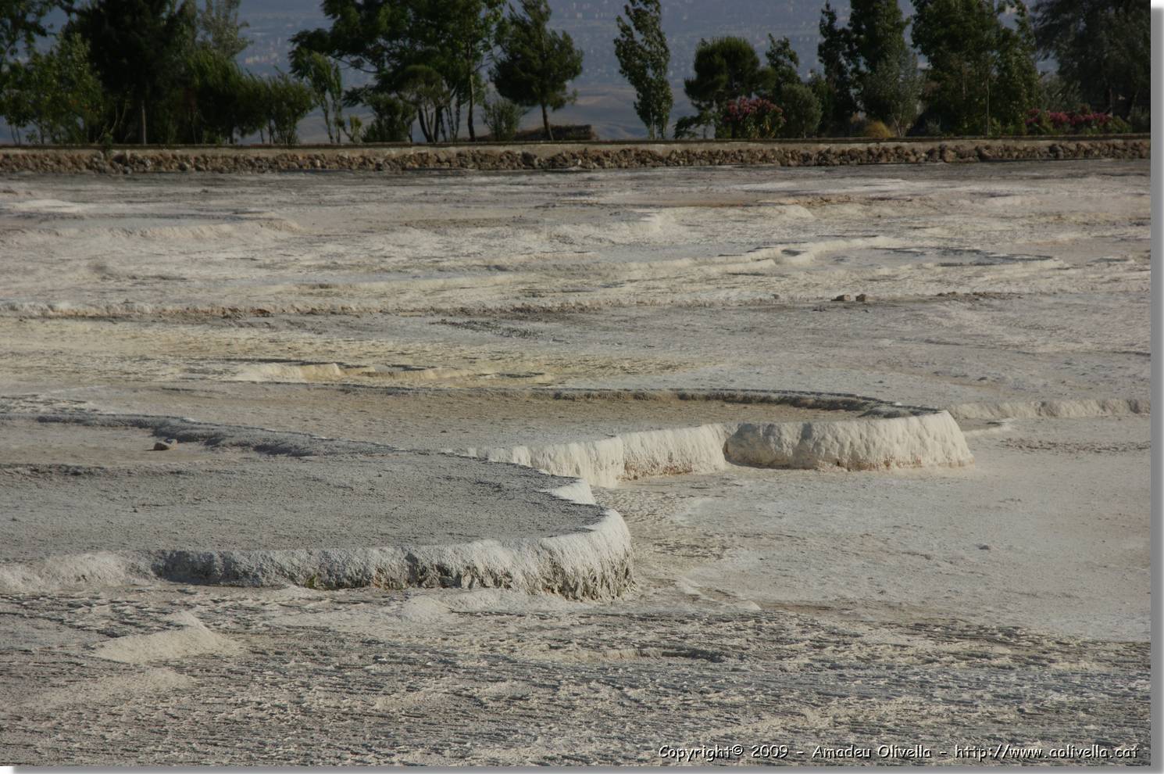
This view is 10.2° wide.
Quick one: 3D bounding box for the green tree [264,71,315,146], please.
[{"bbox_3d":[-10.986,-10.402,245.000,1.920,2.850,1.920,0,4,0],"label":"green tree"}]

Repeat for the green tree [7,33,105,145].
[{"bbox_3d":[-19.294,-10.992,241.000,3.540,4.180,3.540,0,4,0],"label":"green tree"}]

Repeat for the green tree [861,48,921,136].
[{"bbox_3d":[11.980,-11.407,254.000,2.420,3.490,2.420,0,4,0],"label":"green tree"}]

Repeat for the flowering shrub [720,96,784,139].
[{"bbox_3d":[6.505,-10.265,250.000,2.450,1.720,2.080,0,4,0],"label":"flowering shrub"}]

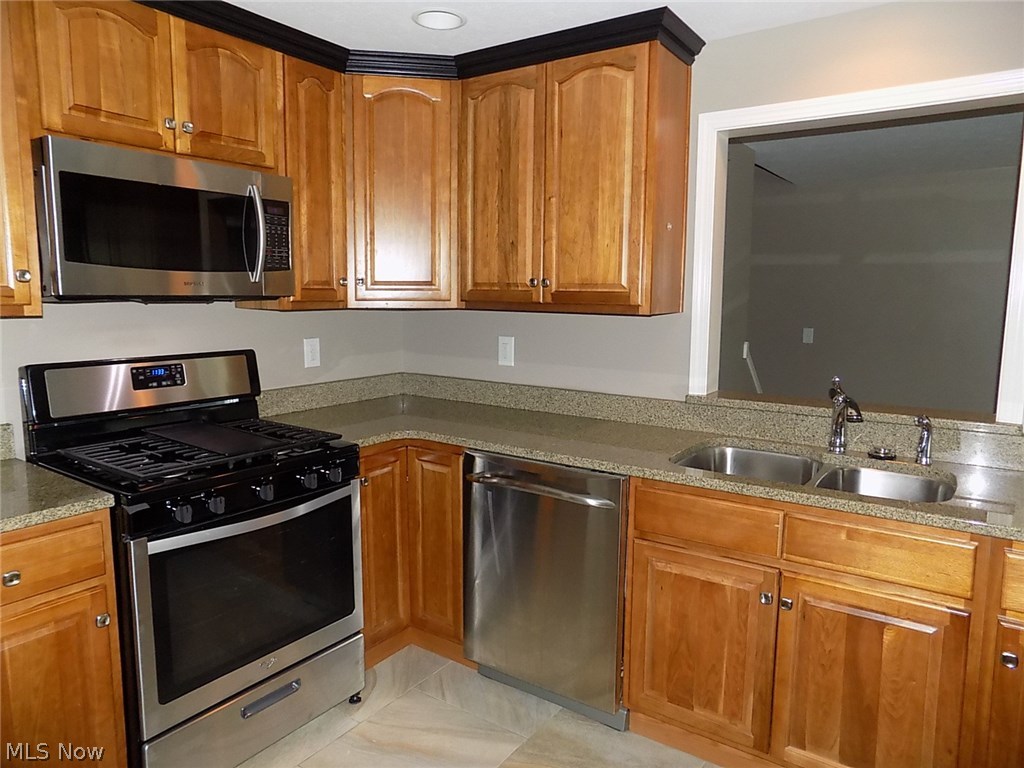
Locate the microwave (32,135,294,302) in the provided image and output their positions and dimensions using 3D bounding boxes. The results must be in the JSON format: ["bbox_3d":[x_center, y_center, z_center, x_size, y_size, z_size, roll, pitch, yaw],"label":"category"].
[{"bbox_3d":[-1.116,-0.487,2.189,0.395,0.422,0.755,6,9,35],"label":"microwave"}]

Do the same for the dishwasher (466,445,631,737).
[{"bbox_3d":[0.241,0.661,2.501,0.604,0.868,0.640,6,9,35],"label":"dishwasher"}]

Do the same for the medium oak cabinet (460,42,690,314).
[{"bbox_3d":[0.210,-0.728,2.605,0.834,0.893,0.318,6,9,35],"label":"medium oak cabinet"}]

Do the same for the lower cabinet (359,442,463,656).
[{"bbox_3d":[-0.436,0.603,2.862,0.914,0.880,0.914,6,9,35],"label":"lower cabinet"}]

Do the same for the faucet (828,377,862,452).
[{"bbox_3d":[1.054,0.107,2.147,0.062,0.248,0.205,2,7,9],"label":"faucet"}]

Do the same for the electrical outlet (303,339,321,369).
[{"bbox_3d":[-0.861,-0.134,2.941,0.010,0.125,0.079,6,9,35],"label":"electrical outlet"}]

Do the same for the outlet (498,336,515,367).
[{"bbox_3d":[-0.024,-0.144,3.034,0.079,0.125,0.010,6,9,35],"label":"outlet"}]

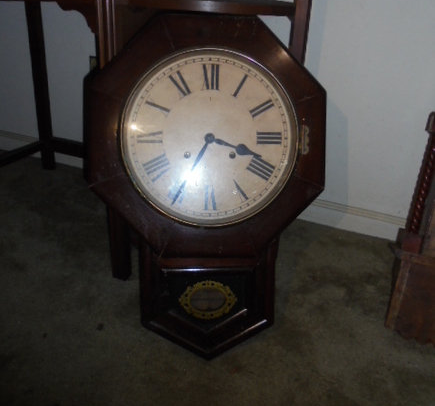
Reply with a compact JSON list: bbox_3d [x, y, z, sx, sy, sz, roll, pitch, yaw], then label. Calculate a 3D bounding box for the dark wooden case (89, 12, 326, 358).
[{"bbox_3d":[-0.016,-0.018,0.824,0.425,0.632,0.115,0,4,-4],"label":"dark wooden case"}]

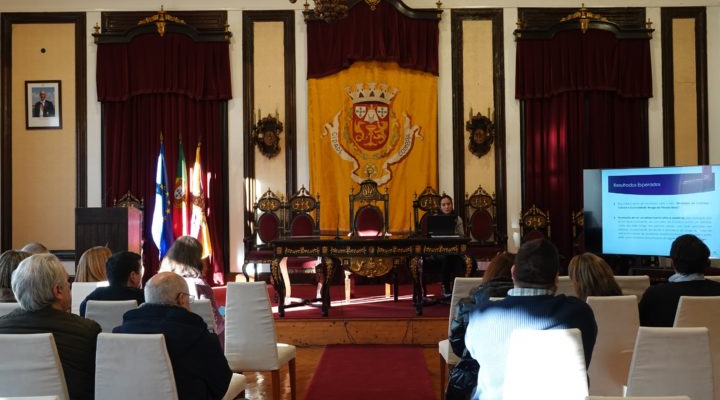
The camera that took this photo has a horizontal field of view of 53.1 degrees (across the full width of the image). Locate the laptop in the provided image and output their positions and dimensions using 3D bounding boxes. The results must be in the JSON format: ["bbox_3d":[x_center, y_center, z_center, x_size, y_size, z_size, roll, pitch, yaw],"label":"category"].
[{"bbox_3d":[0.951,0.305,8.477,0.335,0.225,0.290,-1,-1,-1],"label":"laptop"}]

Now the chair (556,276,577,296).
[{"bbox_3d":[1.328,1.011,5.170,0.440,0.960,0.530,-1,-1,1],"label":"chair"}]

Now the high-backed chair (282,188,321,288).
[{"bbox_3d":[-0.734,0.540,9.066,0.570,1.473,0.600,-1,-1,2],"label":"high-backed chair"}]

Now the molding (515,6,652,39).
[{"bbox_3d":[3.442,-2.726,11.129,2.143,0.509,0.270,-1,-1,-1],"label":"molding"}]

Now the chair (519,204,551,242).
[{"bbox_3d":[2.565,0.815,10.174,0.590,1.473,0.600,-1,-1,2],"label":"chair"}]

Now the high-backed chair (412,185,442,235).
[{"bbox_3d":[0.985,0.570,9.150,0.680,1.430,0.650,0,-1,-17],"label":"high-backed chair"}]

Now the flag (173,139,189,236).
[{"bbox_3d":[-2.892,-0.008,11.600,0.300,1.900,0.250,0,-1,1],"label":"flag"}]

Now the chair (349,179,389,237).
[{"bbox_3d":[0.126,0.501,9.054,0.600,1.532,0.600,-1,-1,2],"label":"chair"}]

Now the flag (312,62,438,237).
[{"bbox_3d":[0.198,-0.853,11.147,2.004,2.741,0.100,-1,-1,-1],"label":"flag"}]

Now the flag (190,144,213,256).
[{"bbox_3d":[-2.344,0.063,10.735,0.360,1.820,0.300,-1,-1,2],"label":"flag"}]

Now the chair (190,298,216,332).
[{"bbox_3d":[-0.908,1.021,4.066,0.440,0.960,0.530,-1,-1,2],"label":"chair"}]

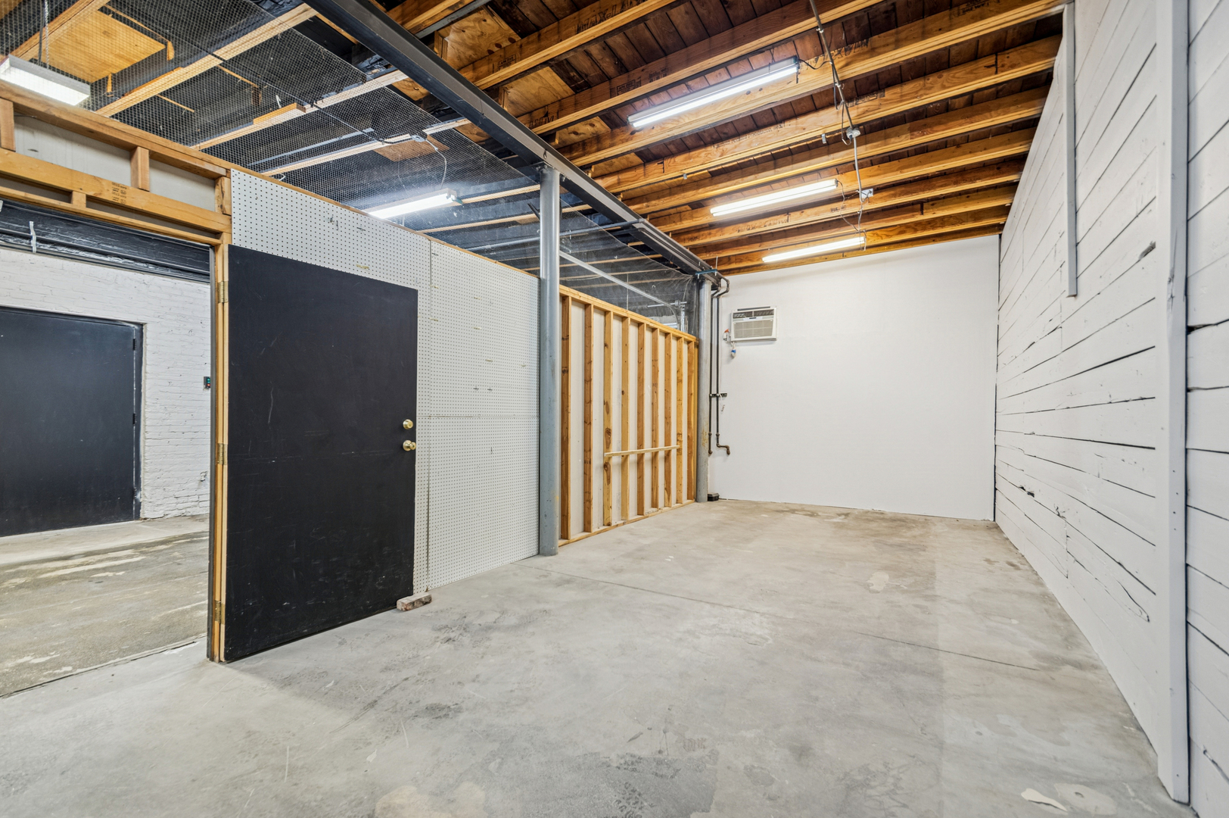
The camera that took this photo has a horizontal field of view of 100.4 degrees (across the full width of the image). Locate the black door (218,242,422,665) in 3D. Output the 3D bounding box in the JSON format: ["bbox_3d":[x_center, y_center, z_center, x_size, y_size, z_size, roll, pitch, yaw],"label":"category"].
[{"bbox_3d":[-1.602,0.218,2.911,0.048,2.020,1.040,0,-1,35],"label":"black door"}]

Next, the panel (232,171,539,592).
[{"bbox_3d":[-1.295,0.045,3.564,0.020,2.445,2.430,0,-1,31],"label":"panel"}]

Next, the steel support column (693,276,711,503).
[{"bbox_3d":[1.366,-0.313,7.830,0.175,3.410,0.175,0,-1,31],"label":"steel support column"}]

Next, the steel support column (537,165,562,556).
[{"bbox_3d":[-0.587,-0.430,4.630,0.175,3.470,0.175,0,-1,0],"label":"steel support column"}]

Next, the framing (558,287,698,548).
[{"bbox_3d":[0.316,0.114,6.329,0.100,2.460,3.570,0,-1,31],"label":"framing"}]

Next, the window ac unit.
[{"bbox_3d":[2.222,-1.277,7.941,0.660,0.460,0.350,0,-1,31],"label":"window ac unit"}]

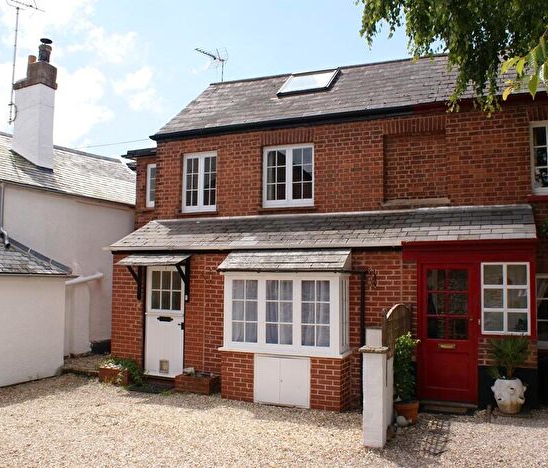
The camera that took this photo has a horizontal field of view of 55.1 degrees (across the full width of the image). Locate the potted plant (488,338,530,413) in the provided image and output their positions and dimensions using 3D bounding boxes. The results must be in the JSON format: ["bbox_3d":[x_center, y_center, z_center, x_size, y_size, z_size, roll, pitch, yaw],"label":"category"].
[{"bbox_3d":[3.062,1.829,6.828,0.470,0.957,0.461,-2,-6,21],"label":"potted plant"}]

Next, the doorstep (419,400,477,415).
[{"bbox_3d":[2.408,2.398,7.274,0.738,0.102,0.266,-2,-6,21],"label":"doorstep"}]

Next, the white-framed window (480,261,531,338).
[{"bbox_3d":[3.191,0.885,7.253,0.628,0.995,0.082,-2,-6,21],"label":"white-framed window"}]

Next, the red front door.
[{"bbox_3d":[2.492,1.401,7.534,0.802,1.939,0.082,-2,-6,21],"label":"red front door"}]

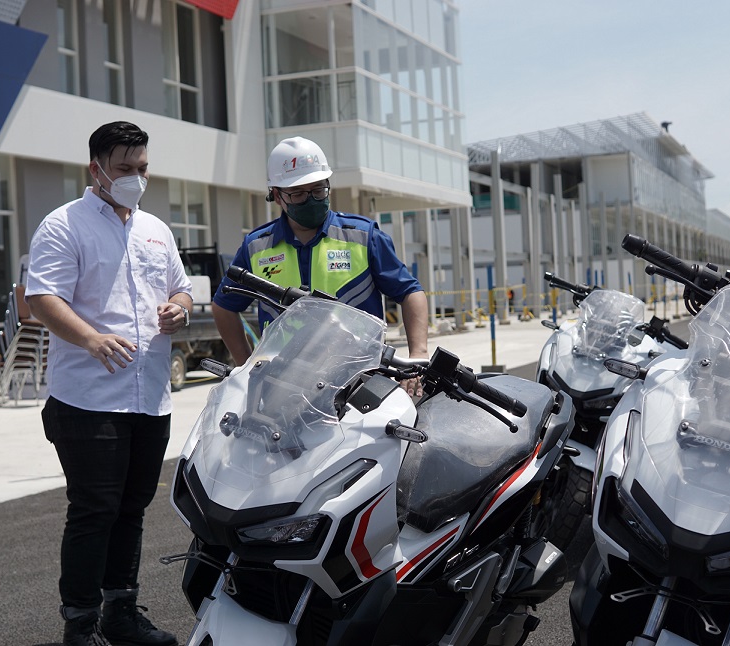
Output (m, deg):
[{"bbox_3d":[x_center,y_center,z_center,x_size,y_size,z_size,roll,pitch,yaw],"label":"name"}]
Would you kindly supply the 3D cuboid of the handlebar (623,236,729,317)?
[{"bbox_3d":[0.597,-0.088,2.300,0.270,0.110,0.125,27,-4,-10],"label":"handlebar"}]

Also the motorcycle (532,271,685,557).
[{"bbox_3d":[1.125,0.367,5.520,0.780,1.160,1.940,7,5,23],"label":"motorcycle"}]

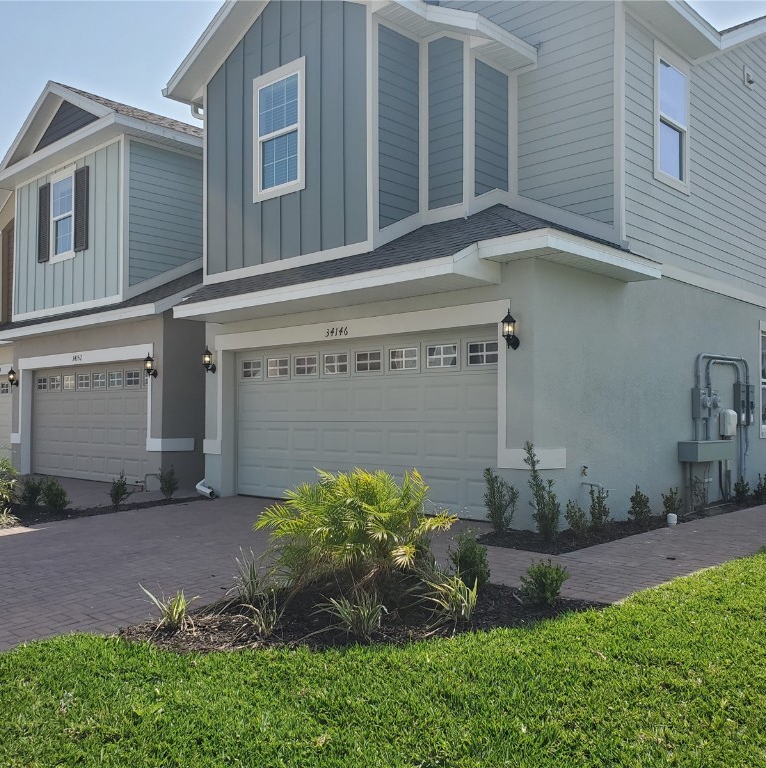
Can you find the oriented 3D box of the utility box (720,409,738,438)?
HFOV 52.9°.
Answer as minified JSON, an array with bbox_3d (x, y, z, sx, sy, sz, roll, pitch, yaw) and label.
[{"bbox_3d":[5.109,0.576,11.348,0.130,0.385,0.380,-2,-3,43],"label":"utility box"}]

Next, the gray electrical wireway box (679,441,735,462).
[{"bbox_3d":[4.429,0.909,10.513,0.260,0.254,1.290,-2,-3,43],"label":"gray electrical wireway box"}]

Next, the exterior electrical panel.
[{"bbox_3d":[5.602,0.328,11.892,0.120,0.634,0.625,-2,-3,43],"label":"exterior electrical panel"}]

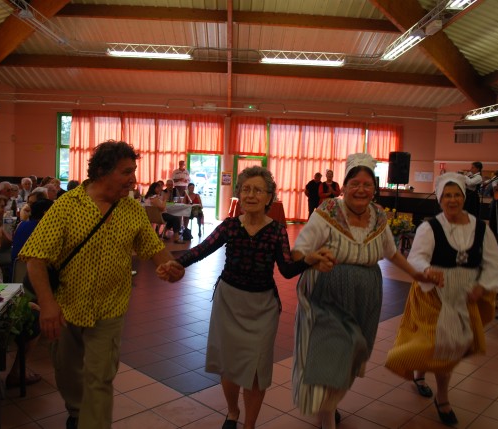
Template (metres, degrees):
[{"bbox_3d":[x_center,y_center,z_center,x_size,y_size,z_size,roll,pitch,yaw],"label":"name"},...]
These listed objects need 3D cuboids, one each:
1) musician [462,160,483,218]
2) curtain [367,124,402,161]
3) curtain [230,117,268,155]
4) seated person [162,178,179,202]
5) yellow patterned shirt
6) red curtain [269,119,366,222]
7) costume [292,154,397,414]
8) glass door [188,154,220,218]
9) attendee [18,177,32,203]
[{"bbox_3d":[5.276,-0.376,11.300,0.550,1.700,0.520,1,5,-21],"label":"musician"},{"bbox_3d":[4.509,-2.429,16.000,1.130,1.250,0.150,2,4,-2],"label":"curtain"},{"bbox_3d":[-0.017,-2.629,16.000,1.230,1.230,0.150,2,4,-2],"label":"curtain"},{"bbox_3d":[-1.943,-0.272,11.900,0.500,1.270,0.650,2,4,-9],"label":"seated person"},{"bbox_3d":[-0.831,0.204,2.520,0.700,0.700,0.420,1,5,-21],"label":"yellow patterned shirt"},{"bbox_3d":[2.294,-1.457,16.100,3.220,3.450,0.180,1,5,-4],"label":"red curtain"},{"bbox_3d":[0.564,0.434,2.930,0.620,1.550,0.520,2,5,0],"label":"costume"},{"bbox_3d":[-1.523,-0.937,16.200,1.070,2.180,0.100,1,5,-4],"label":"glass door"},{"bbox_3d":[-4.628,-0.074,10.000,0.500,1.300,0.700,1,5,-11],"label":"attendee"}]

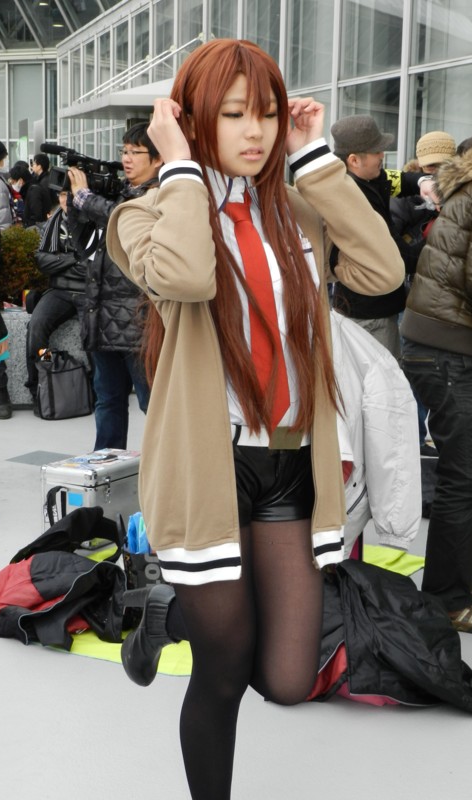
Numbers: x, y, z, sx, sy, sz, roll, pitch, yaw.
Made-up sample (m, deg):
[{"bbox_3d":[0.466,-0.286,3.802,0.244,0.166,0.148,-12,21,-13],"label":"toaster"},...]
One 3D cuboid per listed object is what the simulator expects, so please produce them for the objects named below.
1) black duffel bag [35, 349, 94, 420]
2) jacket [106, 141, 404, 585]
[{"bbox_3d":[-1.053,-0.106,7.562,0.330,0.400,0.190,-8,14,-43],"label":"black duffel bag"},{"bbox_3d":[0.029,-0.067,2.191,0.480,0.785,0.400,-5,12,-32],"label":"jacket"}]

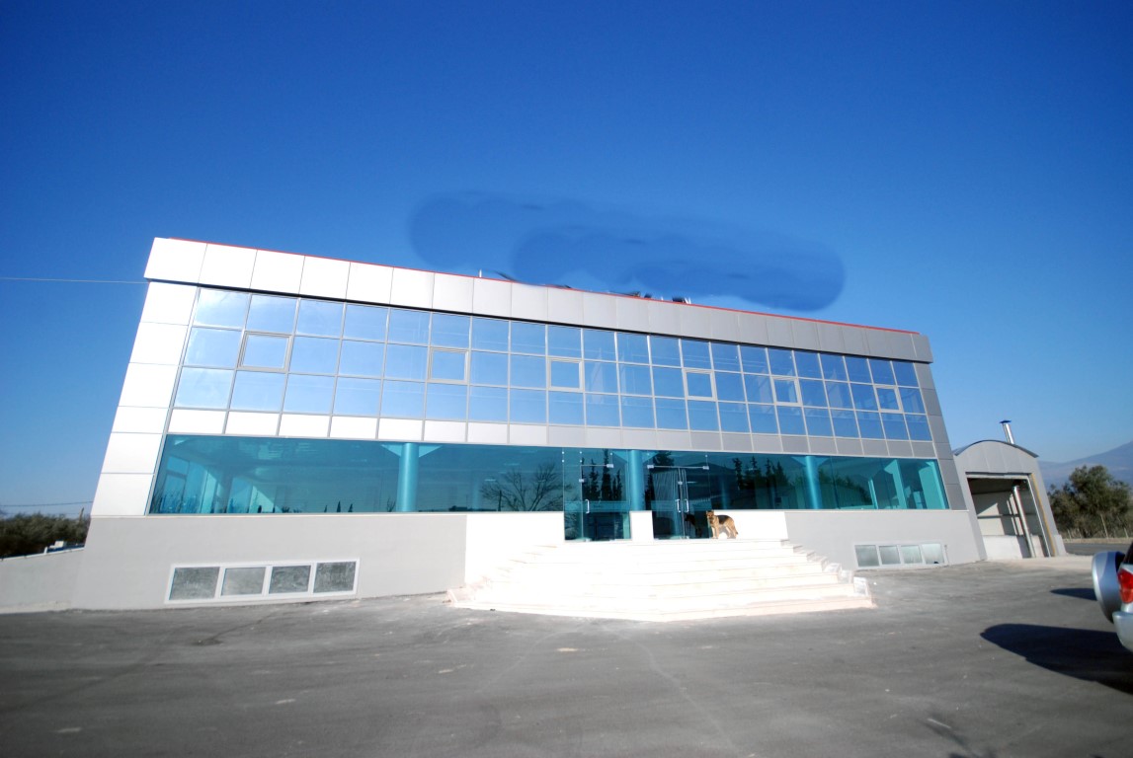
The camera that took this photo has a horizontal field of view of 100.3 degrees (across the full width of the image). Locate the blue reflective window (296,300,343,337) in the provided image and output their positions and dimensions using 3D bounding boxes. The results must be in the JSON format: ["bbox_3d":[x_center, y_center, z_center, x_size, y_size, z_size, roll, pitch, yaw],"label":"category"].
[{"bbox_3d":[-7.235,-1.734,13.953,1.212,1.075,0.080,4,-18,-16],"label":"blue reflective window"}]

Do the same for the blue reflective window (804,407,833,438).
[{"bbox_3d":[9.605,1.660,18.003,1.212,1.121,0.080,4,-18,-16],"label":"blue reflective window"}]

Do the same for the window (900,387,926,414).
[{"bbox_3d":[13.812,0.869,18.902,1.128,1.038,0.080,4,-18,-16],"label":"window"}]

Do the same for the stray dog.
[{"bbox_3d":[4.584,4.302,13.974,0.930,0.800,0.300,5,-18,-18],"label":"stray dog"}]

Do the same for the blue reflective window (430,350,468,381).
[{"bbox_3d":[-3.615,-0.396,14.625,1.212,1.113,0.080,4,-18,-16],"label":"blue reflective window"}]

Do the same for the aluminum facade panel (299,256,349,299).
[{"bbox_3d":[-6.916,-2.872,13.617,1.200,1.220,0.080,4,-19,-16],"label":"aluminum facade panel"}]

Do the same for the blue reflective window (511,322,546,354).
[{"bbox_3d":[-1.181,-1.275,15.001,1.128,1.038,0.080,4,-18,-16],"label":"blue reflective window"}]

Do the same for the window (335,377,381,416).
[{"bbox_3d":[-5.697,0.495,12.925,1.142,1.042,0.080,4,-18,-16],"label":"window"}]

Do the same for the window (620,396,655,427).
[{"bbox_3d":[2.405,1.138,15.968,1.212,1.121,0.080,4,-18,-16],"label":"window"}]

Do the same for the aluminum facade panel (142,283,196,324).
[{"bbox_3d":[-10.333,-1.918,12.299,1.041,1.101,0.080,4,-18,-16],"label":"aluminum facade panel"}]

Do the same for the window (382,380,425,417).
[{"bbox_3d":[-4.795,0.617,13.934,1.212,1.121,0.080,4,-18,-16],"label":"window"}]

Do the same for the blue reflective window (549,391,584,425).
[{"bbox_3d":[0.010,0.914,14.555,1.131,1.033,0.080,4,-18,-16],"label":"blue reflective window"}]

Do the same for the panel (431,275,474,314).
[{"bbox_3d":[-3.598,-2.731,15.164,1.238,1.225,0.080,4,-18,-16],"label":"panel"}]

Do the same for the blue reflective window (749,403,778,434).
[{"bbox_3d":[6.923,1.414,16.612,1.165,1.065,0.080,4,-18,-16],"label":"blue reflective window"}]

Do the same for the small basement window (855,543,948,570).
[{"bbox_3d":[11.684,6.140,16.473,4.022,0.809,0.100,4,-18,-16],"label":"small basement window"}]

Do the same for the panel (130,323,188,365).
[{"bbox_3d":[-10.032,-0.850,11.669,1.021,1.061,0.060,4,-18,-16],"label":"panel"}]

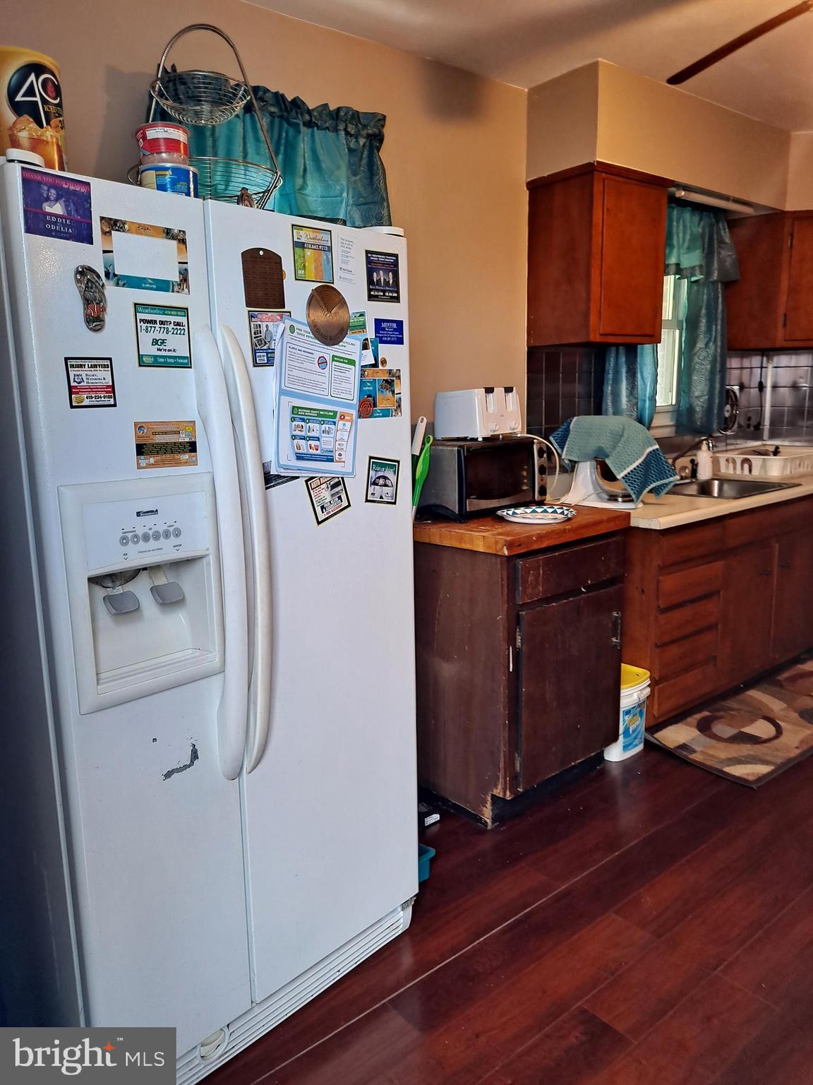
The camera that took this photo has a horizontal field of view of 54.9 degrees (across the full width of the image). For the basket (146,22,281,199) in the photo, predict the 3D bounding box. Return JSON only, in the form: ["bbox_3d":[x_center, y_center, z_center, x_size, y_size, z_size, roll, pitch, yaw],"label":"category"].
[{"bbox_3d":[-0.402,-0.829,1.593,0.290,0.410,0.300,10,16,43],"label":"basket"}]

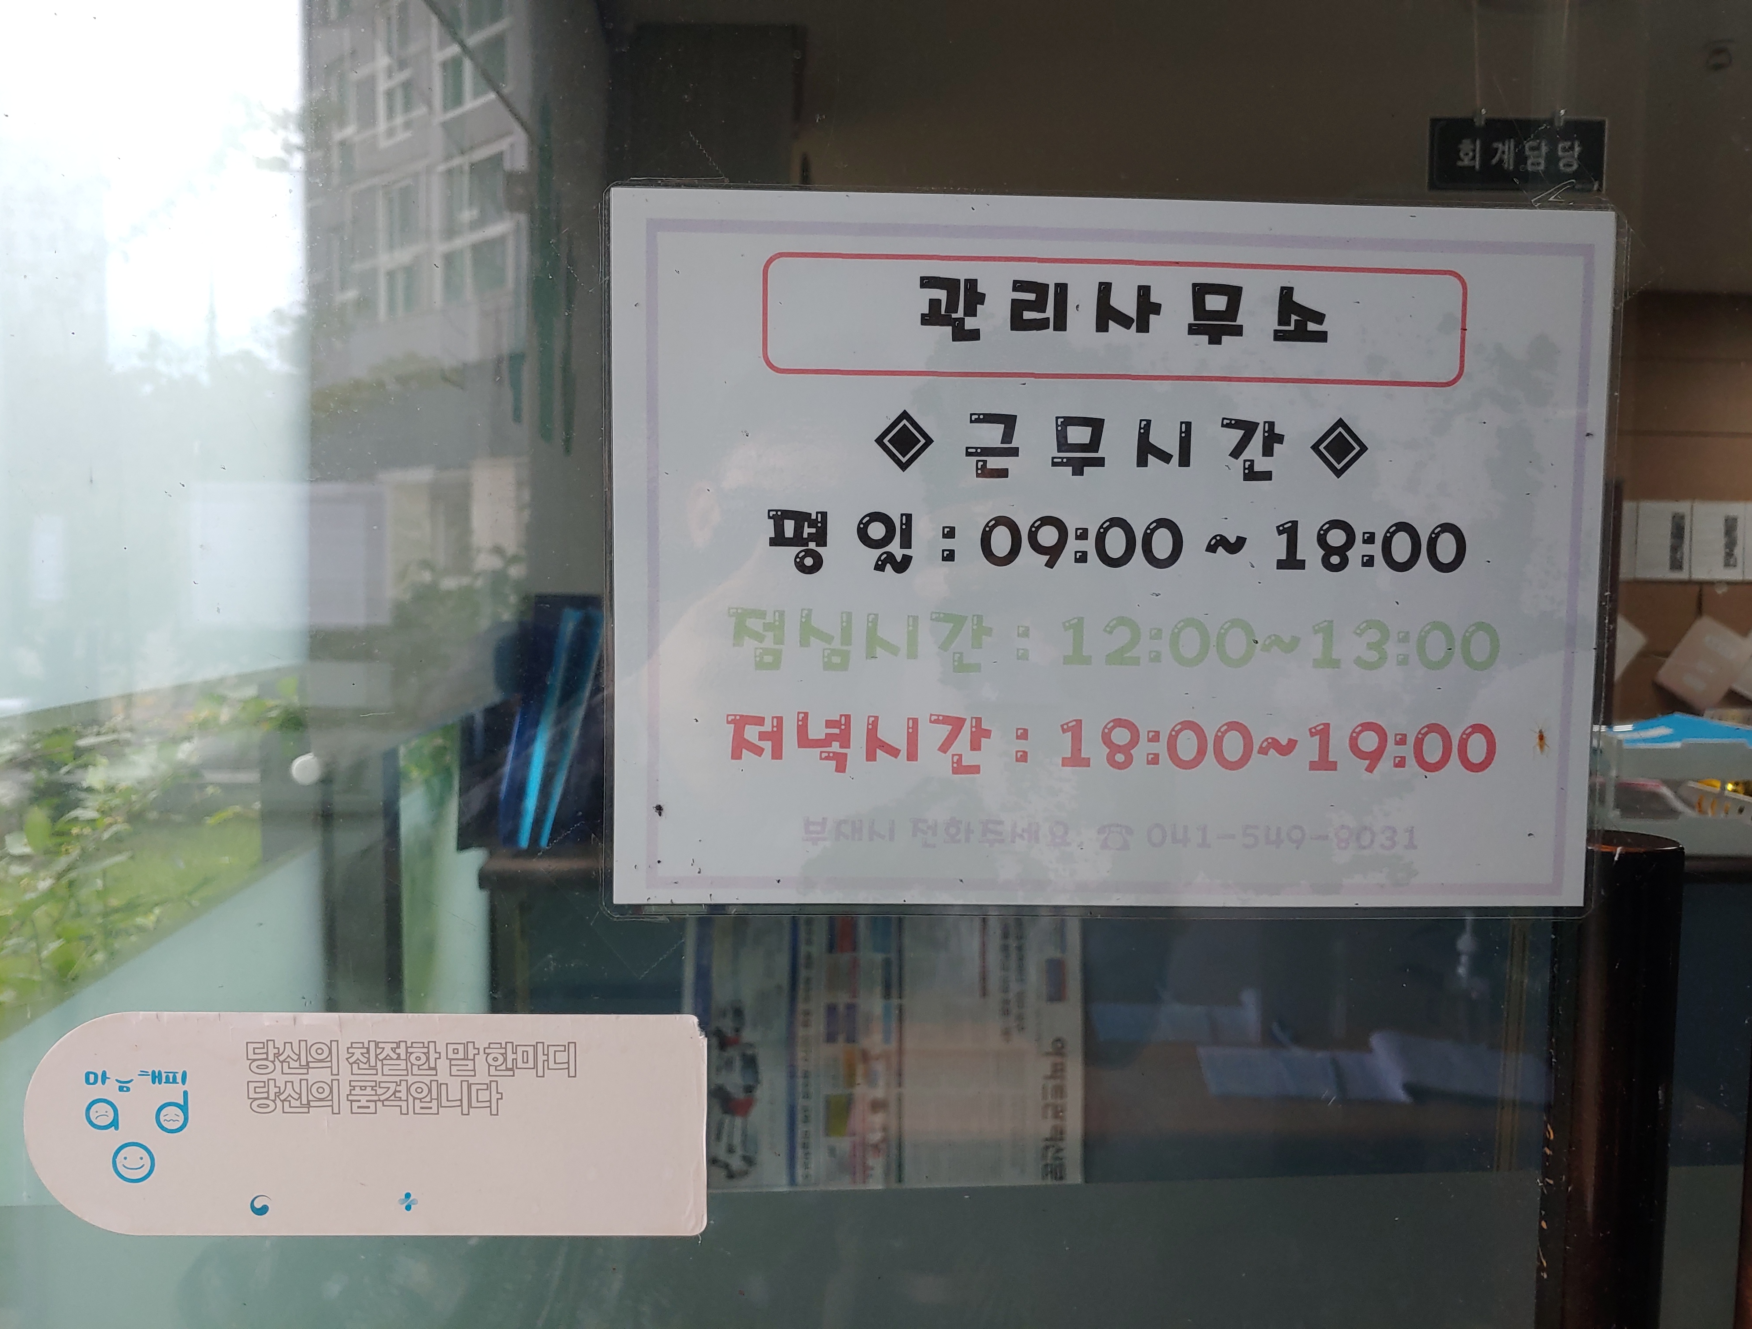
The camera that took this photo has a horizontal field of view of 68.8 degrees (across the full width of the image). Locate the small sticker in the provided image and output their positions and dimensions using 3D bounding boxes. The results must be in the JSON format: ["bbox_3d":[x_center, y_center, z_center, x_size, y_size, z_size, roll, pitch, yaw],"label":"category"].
[{"bbox_3d":[-0.152,0.139,0.384,0.202,0.069,0.004,1,3,-2],"label":"small sticker"}]

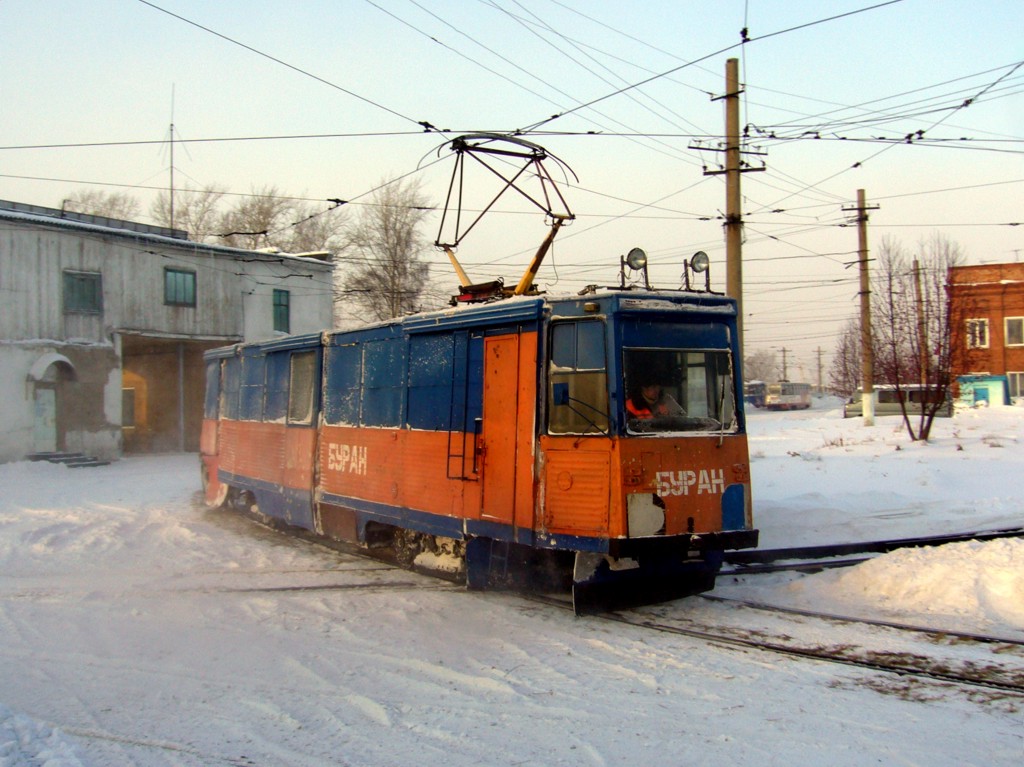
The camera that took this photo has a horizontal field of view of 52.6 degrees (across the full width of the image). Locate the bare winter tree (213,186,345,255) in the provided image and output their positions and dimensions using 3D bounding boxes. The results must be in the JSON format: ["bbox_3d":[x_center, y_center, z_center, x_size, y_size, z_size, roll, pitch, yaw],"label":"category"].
[{"bbox_3d":[-14.440,-4.638,64.000,8.000,14.500,8.000,0,-1,0],"label":"bare winter tree"}]

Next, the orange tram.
[{"bbox_3d":[-1.831,0.740,15.317,2.500,3.250,13.000,1,-1,-33],"label":"orange tram"}]

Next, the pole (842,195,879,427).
[{"bbox_3d":[13.171,-2.902,39.000,1.350,8.900,0.450,0,-1,11],"label":"pole"}]

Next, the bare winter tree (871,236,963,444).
[{"bbox_3d":[11.391,-1.345,29.000,2.600,5.800,2.600,0,-1,0],"label":"bare winter tree"}]

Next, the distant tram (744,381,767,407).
[{"bbox_3d":[31.038,1.459,125.110,2.500,3.100,14.000,0,-1,26],"label":"distant tram"}]

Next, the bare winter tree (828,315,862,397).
[{"bbox_3d":[18.803,-1.401,58.000,2.300,4.600,2.300,0,-1,0],"label":"bare winter tree"}]

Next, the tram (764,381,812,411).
[{"bbox_3d":[32.471,1.647,121.679,2.500,3.100,14.000,0,-1,28],"label":"tram"}]

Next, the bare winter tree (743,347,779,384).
[{"bbox_3d":[41.852,-1.353,175.000,6.800,9.000,6.800,0,-1,0],"label":"bare winter tree"}]

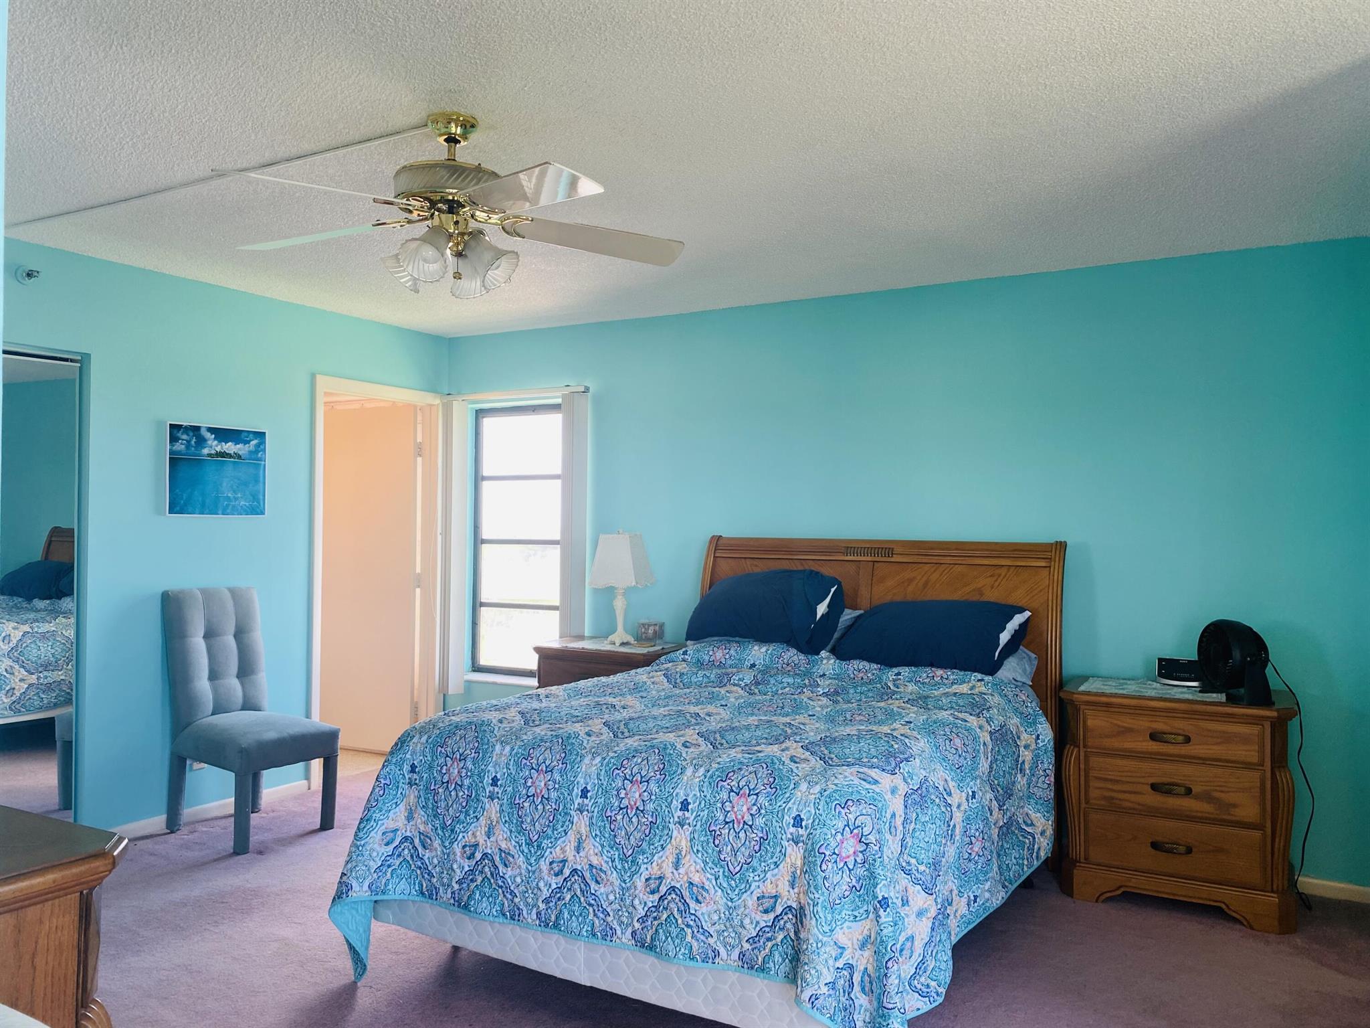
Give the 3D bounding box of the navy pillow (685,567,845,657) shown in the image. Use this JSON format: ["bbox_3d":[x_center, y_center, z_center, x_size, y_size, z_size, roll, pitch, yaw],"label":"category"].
[{"bbox_3d":[0.343,0.413,4.476,0.660,0.180,0.430,0,35,30],"label":"navy pillow"}]

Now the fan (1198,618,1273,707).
[{"bbox_3d":[1.940,0.515,3.642,0.180,0.280,0.250,0,-1,3],"label":"fan"}]

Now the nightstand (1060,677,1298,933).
[{"bbox_3d":[1.805,1.026,3.765,0.745,0.742,0.490,0,-1,30],"label":"nightstand"}]

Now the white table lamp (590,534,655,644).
[{"bbox_3d":[-0.312,0.373,5.121,0.254,0.560,0.254,0,-1,19],"label":"white table lamp"}]

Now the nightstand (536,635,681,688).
[{"bbox_3d":[-0.312,1.023,5.008,0.735,0.742,0.500,0,-1,30],"label":"nightstand"}]

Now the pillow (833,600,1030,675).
[{"bbox_3d":[0.967,0.475,4.136,0.690,0.170,0.450,0,27,30],"label":"pillow"}]

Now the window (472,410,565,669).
[{"bbox_3d":[-0.954,0.147,5.903,0.655,1.512,0.080,0,-1,30],"label":"window"}]

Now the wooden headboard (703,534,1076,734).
[{"bbox_3d":[0.800,0.752,4.518,1.610,1.290,0.220,0,-1,30],"label":"wooden headboard"}]

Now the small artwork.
[{"bbox_3d":[-2.161,-0.196,4.771,0.025,0.412,0.508,0,-1,30],"label":"small artwork"}]

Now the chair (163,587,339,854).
[{"bbox_3d":[-1.905,0.858,4.505,0.630,1.035,0.455,0,-1,35],"label":"chair"}]

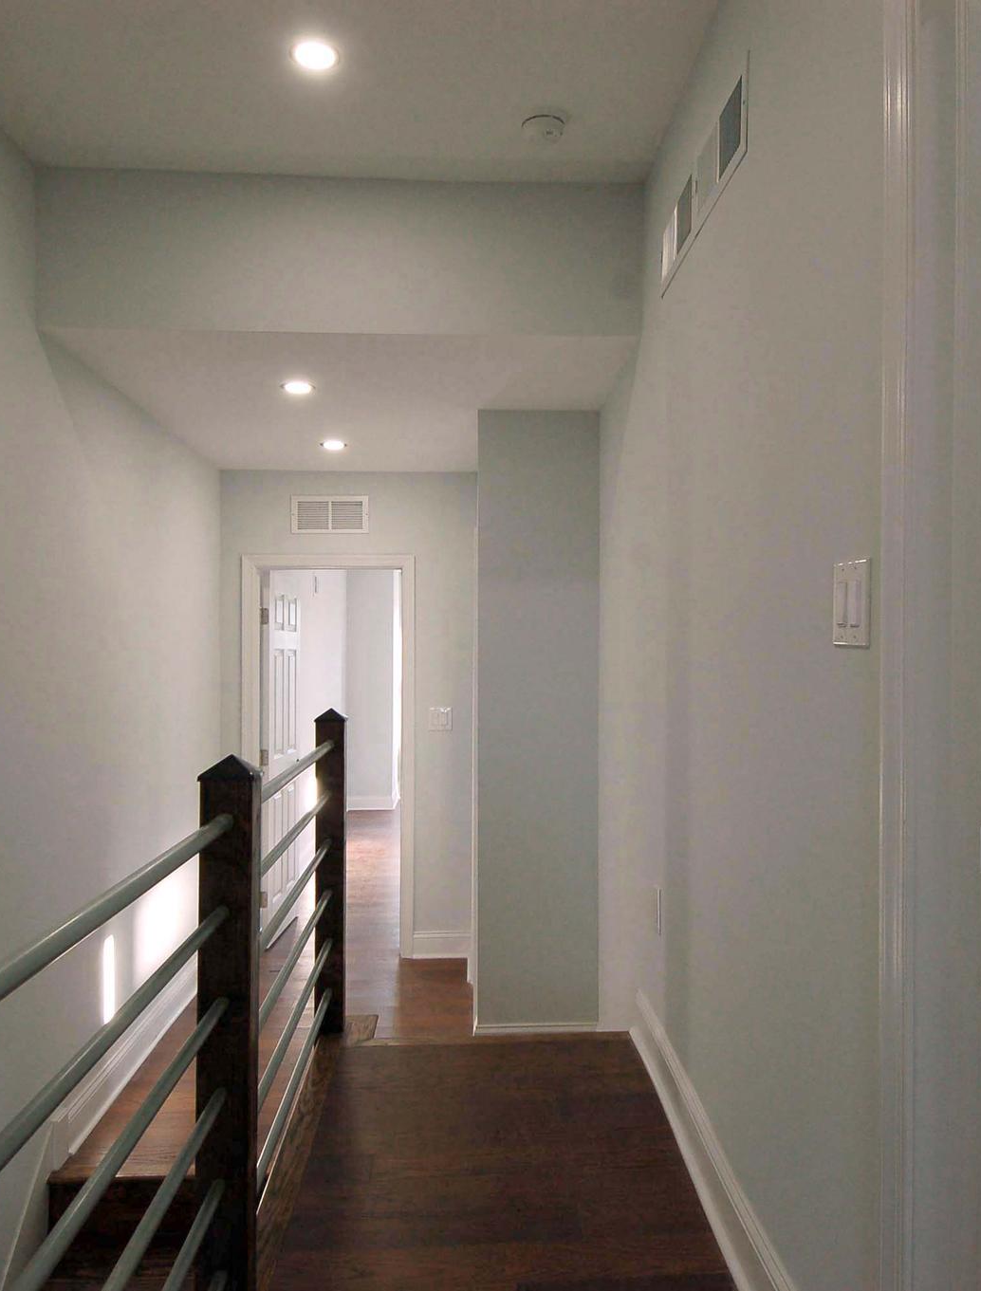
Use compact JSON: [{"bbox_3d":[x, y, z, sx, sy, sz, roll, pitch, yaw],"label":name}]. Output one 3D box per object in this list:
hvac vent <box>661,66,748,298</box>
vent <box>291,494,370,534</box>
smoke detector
[{"bbox_3d":[0.464,-1.030,2.220,0.020,0.196,0.785,0,0,-2],"label":"hvac vent"},{"bbox_3d":[-0.841,-0.687,5.090,0.403,0.197,0.020,0,0,-2],"label":"vent"},{"bbox_3d":[0.142,-1.352,2.565,0.125,0.042,0.125,0,0,-2],"label":"smoke detector"}]

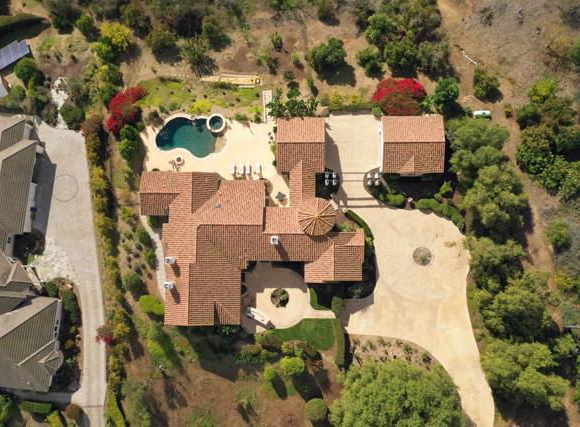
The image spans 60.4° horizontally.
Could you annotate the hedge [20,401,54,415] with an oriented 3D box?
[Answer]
[{"bbox_3d":[-41.001,31.410,80.531,4.850,1.600,1.860,2,86,1],"label":"hedge"}]

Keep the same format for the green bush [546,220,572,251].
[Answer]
[{"bbox_3d":[40.570,3.310,74.950,3.800,3.000,4.100,0,89,0],"label":"green bush"}]

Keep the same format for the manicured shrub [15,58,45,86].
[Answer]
[{"bbox_3d":[-38.908,-21.310,73.941,3.560,2.700,3.710,-1,88,0],"label":"manicured shrub"}]

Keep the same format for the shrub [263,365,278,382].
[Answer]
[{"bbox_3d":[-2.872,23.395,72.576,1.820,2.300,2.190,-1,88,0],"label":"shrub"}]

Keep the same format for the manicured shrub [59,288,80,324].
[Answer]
[{"bbox_3d":[-36.045,15.203,81.391,2.780,2.200,5.720,-12,86,0],"label":"manicured shrub"}]

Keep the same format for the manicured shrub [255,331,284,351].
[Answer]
[{"bbox_3d":[-3.062,18.960,74.356,4.480,2.100,2.910,0,84,1],"label":"manicured shrub"}]

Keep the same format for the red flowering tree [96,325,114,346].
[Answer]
[{"bbox_3d":[-27.621,18.140,74.366,2.640,2.800,3.050,0,84,1],"label":"red flowering tree"}]

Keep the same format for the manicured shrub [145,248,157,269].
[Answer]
[{"bbox_3d":[-20.639,6.584,73.665,1.700,1.300,2.660,-1,88,0],"label":"manicured shrub"}]

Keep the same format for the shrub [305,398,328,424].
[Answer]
[{"bbox_3d":[3.848,28.532,72.296,3.190,2.500,3.340,-1,88,0],"label":"shrub"}]

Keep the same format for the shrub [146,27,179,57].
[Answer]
[{"bbox_3d":[-18.960,-25.577,74.040,4.460,2.800,4.020,-1,88,0],"label":"shrub"}]

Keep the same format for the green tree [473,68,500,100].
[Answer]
[{"bbox_3d":[29.730,-19.530,75.260,3.800,3.300,4.200,0,89,0],"label":"green tree"}]

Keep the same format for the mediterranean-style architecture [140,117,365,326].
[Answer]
[{"bbox_3d":[-5.363,1.144,71.204,32.030,6.600,29.890,-1,88,0],"label":"mediterranean-style architecture"}]

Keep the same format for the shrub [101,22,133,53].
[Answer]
[{"bbox_3d":[-27.495,-27.892,78.946,4.910,3.800,4.630,0,84,1],"label":"shrub"}]

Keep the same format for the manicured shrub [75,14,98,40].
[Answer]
[{"bbox_3d":[-32.479,-29.689,79.502,3.610,3.200,4.050,0,84,1],"label":"manicured shrub"}]

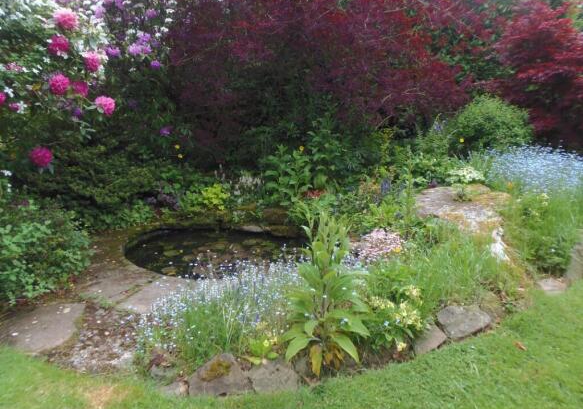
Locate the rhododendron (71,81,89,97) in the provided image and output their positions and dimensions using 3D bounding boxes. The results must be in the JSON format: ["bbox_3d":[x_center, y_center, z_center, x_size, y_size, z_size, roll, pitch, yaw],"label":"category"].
[{"bbox_3d":[-1.862,-1.019,3.550,0.155,0.150,0.150,-6,14,-26],"label":"rhododendron"}]

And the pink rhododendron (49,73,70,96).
[{"bbox_3d":[-1.976,-1.024,3.450,0.180,0.185,0.170,-7,14,-28],"label":"pink rhododendron"}]

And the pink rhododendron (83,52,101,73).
[{"bbox_3d":[-1.728,-1.230,3.500,0.155,0.165,0.155,-6,14,-24],"label":"pink rhododendron"}]

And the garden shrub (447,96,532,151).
[{"bbox_3d":[3.038,-1.181,6.200,1.320,1.080,1.200,0,12,0],"label":"garden shrub"}]

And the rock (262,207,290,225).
[{"bbox_3d":[-0.190,0.131,4.800,0.300,0.200,0.250,0,12,0],"label":"rock"}]

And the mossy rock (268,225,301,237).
[{"bbox_3d":[-0.081,0.302,4.700,0.370,0.140,0.260,0,12,0],"label":"mossy rock"}]

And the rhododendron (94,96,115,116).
[{"bbox_3d":[-1.597,-0.837,3.450,0.170,0.165,0.160,-6,14,-24],"label":"rhododendron"}]

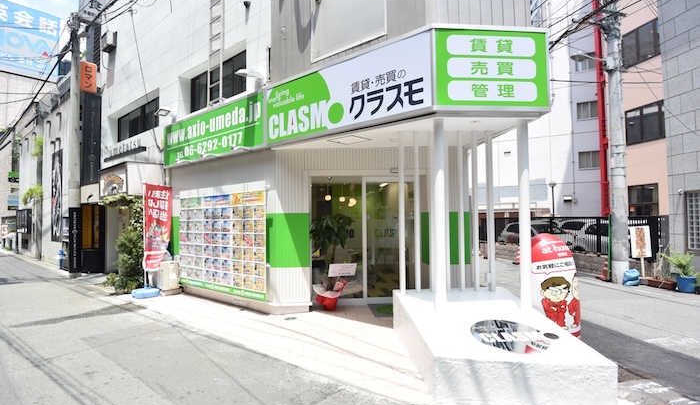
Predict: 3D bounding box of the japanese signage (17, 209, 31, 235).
[{"bbox_3d":[-14.027,0.830,15.050,2.200,1.030,0.120,-2,-3,39],"label":"japanese signage"}]

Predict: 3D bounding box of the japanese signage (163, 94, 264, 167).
[{"bbox_3d":[-2.670,-1.300,6.596,3.350,0.850,0.120,-2,-3,38],"label":"japanese signage"}]

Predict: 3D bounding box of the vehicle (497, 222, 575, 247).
[{"bbox_3d":[7.350,1.453,13.900,1.650,1.480,4.100,-1,-2,2],"label":"vehicle"}]

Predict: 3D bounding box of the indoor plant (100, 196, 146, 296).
[{"bbox_3d":[-5.081,0.936,7.800,0.900,2.100,0.650,-2,-3,38],"label":"indoor plant"}]

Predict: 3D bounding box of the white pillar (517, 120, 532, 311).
[{"bbox_3d":[2.022,0.145,4.050,0.120,2.200,0.120,0,-2,-3],"label":"white pillar"}]

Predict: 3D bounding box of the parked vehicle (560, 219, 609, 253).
[{"bbox_3d":[9.950,1.403,13.500,4.100,1.480,1.680,-1,-2,2],"label":"parked vehicle"}]

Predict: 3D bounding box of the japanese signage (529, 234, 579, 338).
[{"bbox_3d":[2.463,1.057,4.300,0.600,1.340,0.560,0,-2,-5],"label":"japanese signage"}]

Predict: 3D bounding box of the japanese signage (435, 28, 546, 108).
[{"bbox_3d":[1.550,-1.436,3.839,1.280,0.860,0.120,0,-2,-5],"label":"japanese signage"}]

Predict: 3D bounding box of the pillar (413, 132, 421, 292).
[{"bbox_3d":[0.914,0.131,4.720,0.065,2.160,0.065,-1,-2,0],"label":"pillar"}]

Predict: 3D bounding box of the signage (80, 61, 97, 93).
[{"bbox_3d":[-7.239,-3.478,9.700,0.150,0.790,0.370,-2,-3,39],"label":"signage"}]

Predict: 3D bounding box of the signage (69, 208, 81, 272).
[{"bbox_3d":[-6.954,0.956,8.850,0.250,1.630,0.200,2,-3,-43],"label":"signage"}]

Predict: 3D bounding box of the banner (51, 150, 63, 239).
[{"bbox_3d":[-9.900,-0.186,11.838,1.420,3.050,0.050,-2,-3,39],"label":"banner"}]

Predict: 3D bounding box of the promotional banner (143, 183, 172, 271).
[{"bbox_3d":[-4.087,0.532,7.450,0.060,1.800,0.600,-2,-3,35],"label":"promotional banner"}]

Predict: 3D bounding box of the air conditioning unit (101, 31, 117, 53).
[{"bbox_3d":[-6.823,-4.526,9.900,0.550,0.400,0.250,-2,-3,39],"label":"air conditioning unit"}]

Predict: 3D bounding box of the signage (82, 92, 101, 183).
[{"bbox_3d":[-7.335,-1.791,9.950,0.160,2.500,0.420,-2,-3,39],"label":"signage"}]

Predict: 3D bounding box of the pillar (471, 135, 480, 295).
[{"bbox_3d":[1.696,0.121,4.720,0.065,2.150,0.065,0,-2,-3],"label":"pillar"}]

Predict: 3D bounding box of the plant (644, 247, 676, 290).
[{"bbox_3d":[6.886,1.472,7.750,0.320,0.880,0.580,0,-2,-9],"label":"plant"}]

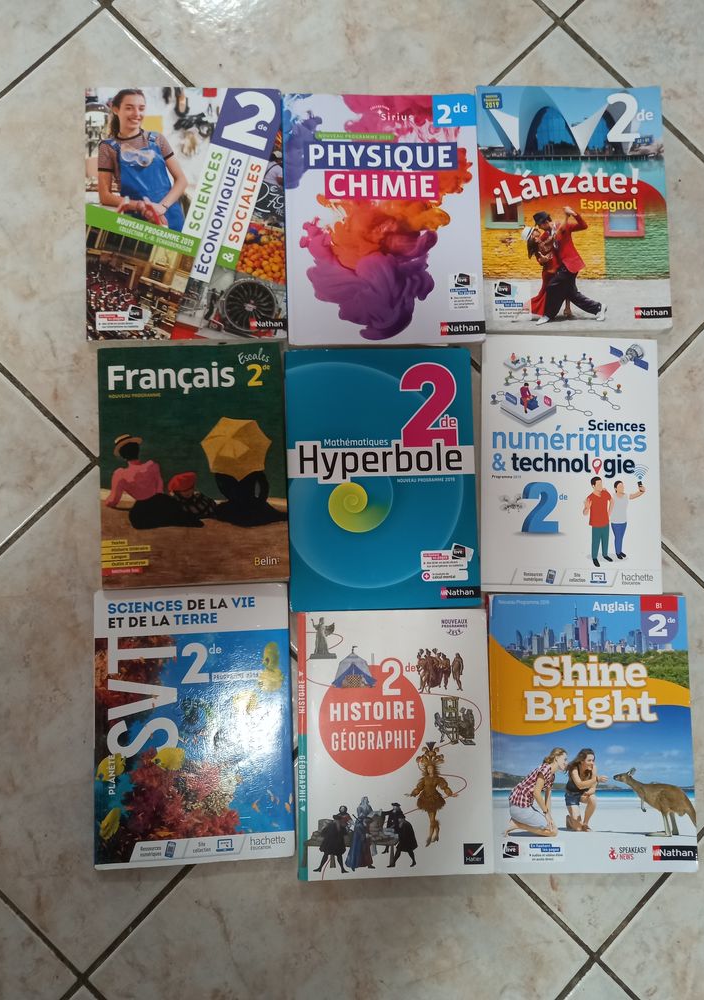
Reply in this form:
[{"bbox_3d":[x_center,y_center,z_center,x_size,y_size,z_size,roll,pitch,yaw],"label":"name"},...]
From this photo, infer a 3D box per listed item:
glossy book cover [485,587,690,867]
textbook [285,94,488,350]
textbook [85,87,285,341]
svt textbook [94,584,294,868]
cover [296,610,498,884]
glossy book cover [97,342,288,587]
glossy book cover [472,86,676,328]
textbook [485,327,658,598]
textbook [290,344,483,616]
[{"bbox_3d":[0.249,0.241,0.757,0.213,0.016,0.282,0,85,-3],"label":"glossy book cover"},{"bbox_3d":[0.035,-0.307,0.794,0.213,0.018,0.283,-2,85,-4],"label":"textbook"},{"bbox_3d":[-0.178,-0.308,0.782,0.210,0.016,0.281,-1,85,-4],"label":"textbook"},{"bbox_3d":[-0.159,0.225,0.734,0.195,0.017,0.272,-2,85,-4],"label":"svt textbook"},{"bbox_3d":[0.044,0.247,0.743,0.195,0.018,0.264,0,85,-3],"label":"cover"},{"bbox_3d":[-0.164,-0.037,0.756,0.189,0.020,0.248,-3,85,-4],"label":"glossy book cover"},{"bbox_3d":[0.247,-0.325,0.810,0.213,0.015,0.281,-1,85,-4],"label":"glossy book cover"},{"bbox_3d":[0.237,-0.039,0.784,0.196,0.012,0.278,1,85,-3],"label":"textbook"},{"bbox_3d":[0.033,-0.023,0.768,0.198,0.018,0.276,-1,85,-4],"label":"textbook"}]

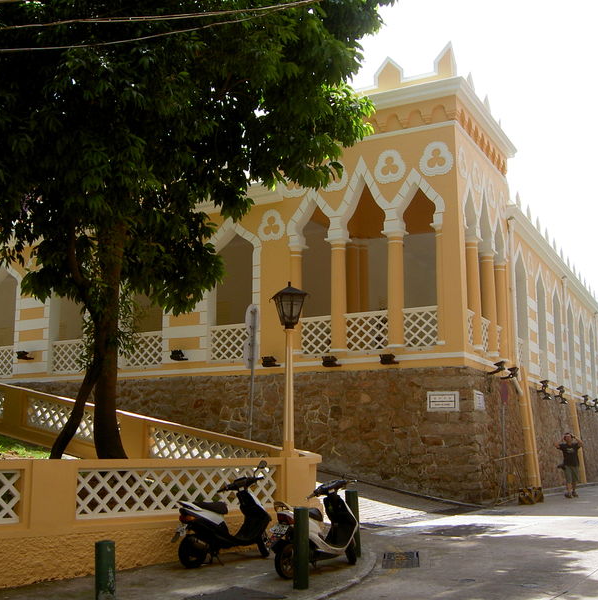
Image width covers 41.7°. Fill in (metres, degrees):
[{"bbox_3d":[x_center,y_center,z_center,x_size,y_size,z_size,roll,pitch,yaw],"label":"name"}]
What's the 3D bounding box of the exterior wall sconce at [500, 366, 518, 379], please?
[{"bbox_3d":[5.631,1.986,21.066,0.440,0.320,0.300,-6,-12,27],"label":"exterior wall sconce"}]

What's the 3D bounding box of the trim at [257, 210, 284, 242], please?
[{"bbox_3d":[-0.740,-2.034,21.275,0.840,0.900,0.100,-6,-12,27],"label":"trim"}]

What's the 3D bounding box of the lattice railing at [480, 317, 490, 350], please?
[{"bbox_3d":[5.020,0.998,21.171,0.080,1.000,1.150,-5,-12,27],"label":"lattice railing"}]

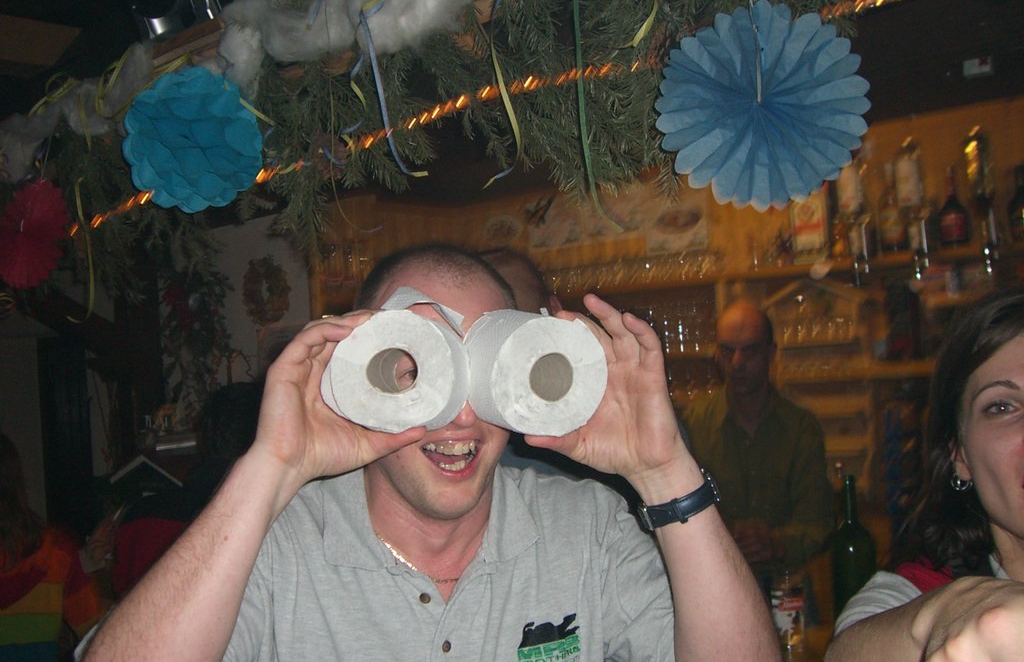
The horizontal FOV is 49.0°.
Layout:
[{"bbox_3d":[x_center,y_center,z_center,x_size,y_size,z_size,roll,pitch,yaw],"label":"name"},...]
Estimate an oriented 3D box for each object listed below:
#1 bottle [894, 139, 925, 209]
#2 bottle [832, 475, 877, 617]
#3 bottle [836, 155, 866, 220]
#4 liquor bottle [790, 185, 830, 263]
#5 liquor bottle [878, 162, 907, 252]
[{"bbox_3d":[1.201,-0.461,3.400,0.078,0.240,0.078,-5,-4,30],"label":"bottle"},{"bbox_3d":[0.762,0.495,2.500,0.097,0.345,0.097,-5,-4,30],"label":"bottle"},{"bbox_3d":[1.057,-0.441,3.500,0.080,0.240,0.080,-5,-4,30],"label":"bottle"},{"bbox_3d":[0.948,-0.360,3.600,0.107,0.280,0.085,-5,-3,25],"label":"liquor bottle"},{"bbox_3d":[1.203,-0.393,3.550,0.083,0.280,0.083,-5,-4,30],"label":"liquor bottle"}]

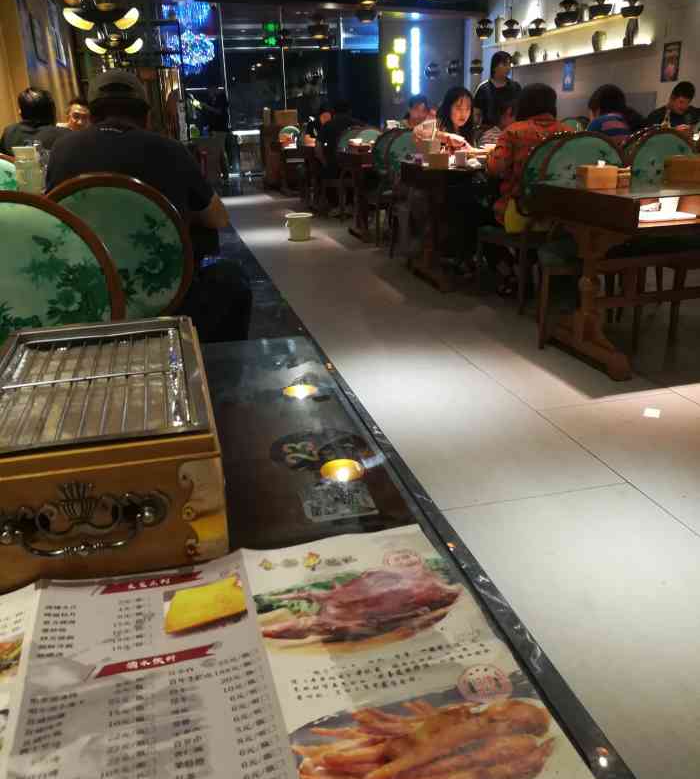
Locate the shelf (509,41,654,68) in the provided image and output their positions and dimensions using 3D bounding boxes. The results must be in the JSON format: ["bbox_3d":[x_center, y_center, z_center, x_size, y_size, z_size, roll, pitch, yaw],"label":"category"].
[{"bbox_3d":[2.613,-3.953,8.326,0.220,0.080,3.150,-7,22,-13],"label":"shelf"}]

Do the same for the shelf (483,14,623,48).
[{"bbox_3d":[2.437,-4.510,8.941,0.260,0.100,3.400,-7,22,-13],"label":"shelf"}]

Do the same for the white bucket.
[{"bbox_3d":[-0.498,-1.559,6.734,0.260,0.235,0.260,-2,21,1],"label":"white bucket"}]

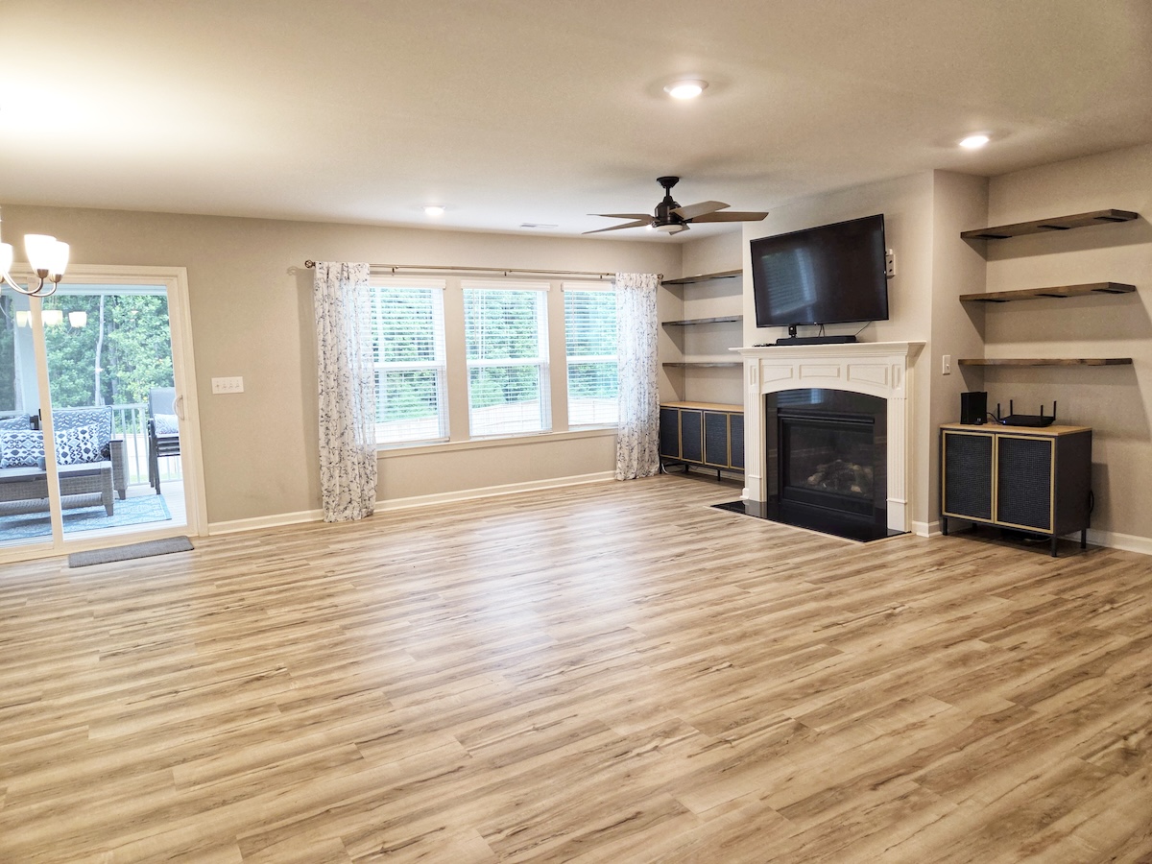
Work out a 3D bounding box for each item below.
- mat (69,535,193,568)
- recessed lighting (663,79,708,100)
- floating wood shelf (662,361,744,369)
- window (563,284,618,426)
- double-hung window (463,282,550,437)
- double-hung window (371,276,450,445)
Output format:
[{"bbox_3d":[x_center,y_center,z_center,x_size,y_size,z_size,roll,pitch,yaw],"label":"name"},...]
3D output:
[{"bbox_3d":[-3.193,0.859,5.514,0.762,0.012,0.460,-6,7,-36],"label":"mat"},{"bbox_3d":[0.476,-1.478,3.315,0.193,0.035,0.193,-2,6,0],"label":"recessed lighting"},{"bbox_3d":[1.448,-0.666,7.559,0.285,0.038,1.540,-5,7,-31],"label":"floating wood shelf"},{"bbox_3d":[0.265,-0.764,7.780,0.885,1.435,0.100,-5,7,-31],"label":"window"},{"bbox_3d":[-0.638,-0.680,7.243,0.885,1.435,0.100,-5,7,-31],"label":"double-hung window"},{"bbox_3d":[-1.553,-0.596,6.688,0.880,1.450,0.100,-5,7,-31],"label":"double-hung window"}]

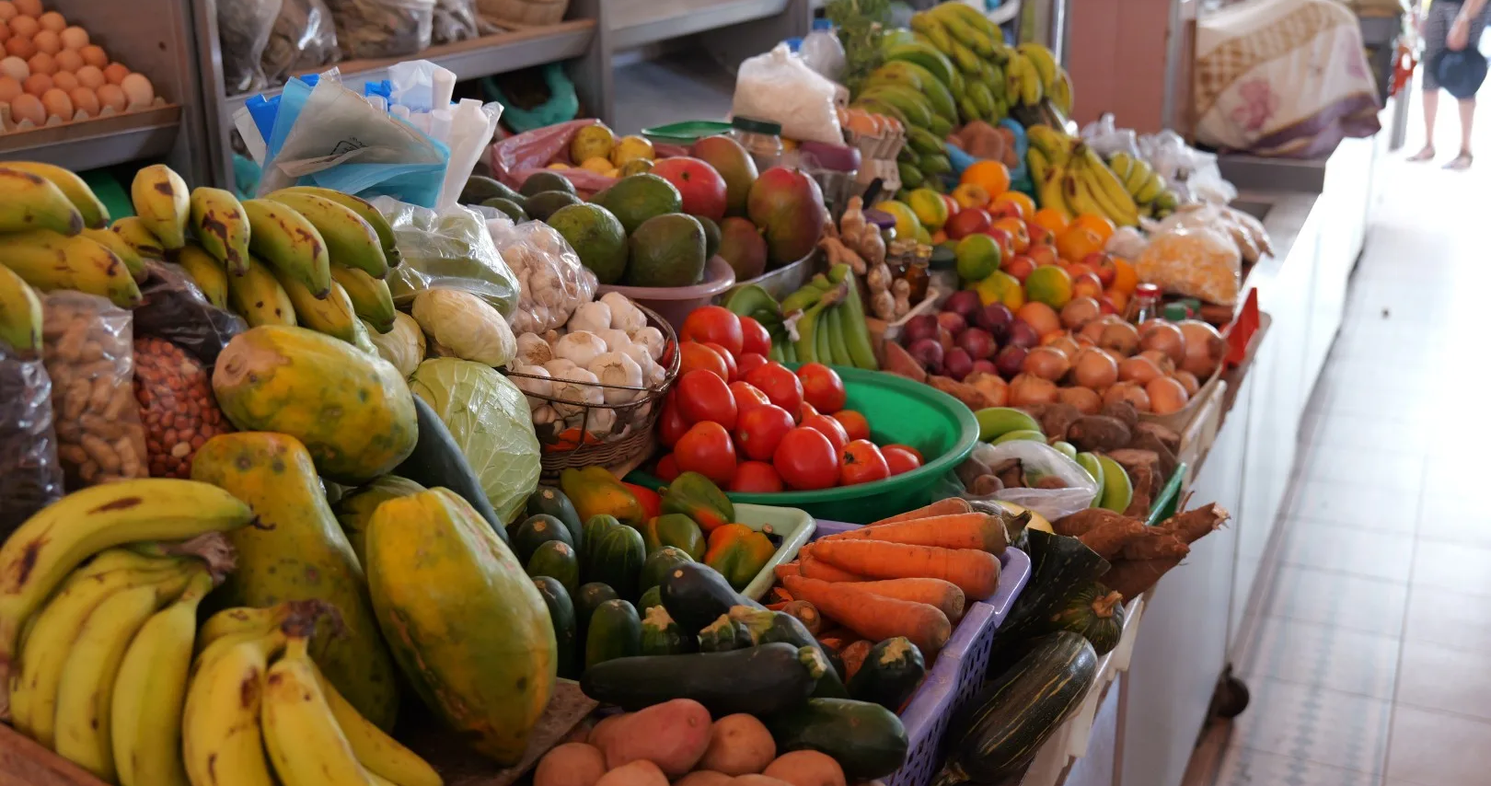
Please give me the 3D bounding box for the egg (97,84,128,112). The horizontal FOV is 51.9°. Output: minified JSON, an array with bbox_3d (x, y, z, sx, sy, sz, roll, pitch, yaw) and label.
[{"bbox_3d":[-0.930,-0.429,2.250,0.044,0.057,0.044,33,27,15],"label":"egg"}]

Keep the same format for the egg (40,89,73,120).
[{"bbox_3d":[-0.971,-0.403,2.160,0.044,0.056,0.044,8,21,24],"label":"egg"}]

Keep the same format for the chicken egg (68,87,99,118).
[{"bbox_3d":[-0.959,-0.417,2.220,0.044,0.057,0.044,33,27,15],"label":"chicken egg"}]

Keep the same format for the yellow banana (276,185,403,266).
[{"bbox_3d":[-0.464,-0.188,1.740,0.180,0.058,0.042,27,28,17],"label":"yellow banana"}]

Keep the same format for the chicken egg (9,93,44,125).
[{"bbox_3d":[-0.995,-0.390,2.120,0.045,0.057,0.045,8,21,24],"label":"chicken egg"}]

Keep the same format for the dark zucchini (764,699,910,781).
[{"bbox_3d":[0.056,0.261,1.180,0.165,0.052,0.052,6,18,19],"label":"dark zucchini"}]

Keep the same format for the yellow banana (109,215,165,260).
[{"bbox_3d":[-0.562,-0.144,1.420,0.040,0.055,0.150,-12,28,-34],"label":"yellow banana"}]

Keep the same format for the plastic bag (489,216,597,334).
[{"bbox_3d":[-0.236,-0.134,1.760,0.130,0.135,0.115,-10,21,-25],"label":"plastic bag"}]

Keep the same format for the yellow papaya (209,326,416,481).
[{"bbox_3d":[-0.423,0.011,1.500,0.220,0.135,0.135,25,11,-19],"label":"yellow papaya"}]

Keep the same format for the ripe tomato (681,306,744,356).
[{"bbox_3d":[-0.038,-0.065,1.750,0.071,0.063,0.071,-1,19,0],"label":"ripe tomato"}]

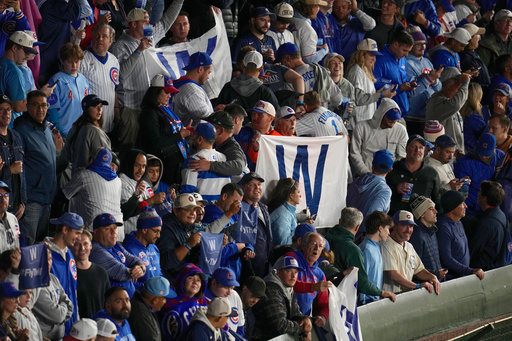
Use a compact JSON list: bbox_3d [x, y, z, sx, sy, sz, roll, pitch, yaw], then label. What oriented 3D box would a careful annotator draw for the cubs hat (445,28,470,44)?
[{"bbox_3d":[1.747,-1.157,49.300,0.260,0.140,0.180,17,19,14],"label":"cubs hat"}]

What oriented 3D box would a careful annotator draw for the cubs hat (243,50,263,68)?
[{"bbox_3d":[-0.006,-0.982,49.900,0.175,0.140,0.265,12,11,10],"label":"cubs hat"}]

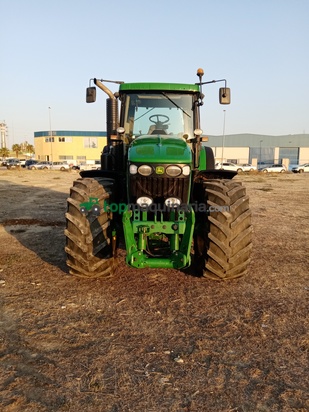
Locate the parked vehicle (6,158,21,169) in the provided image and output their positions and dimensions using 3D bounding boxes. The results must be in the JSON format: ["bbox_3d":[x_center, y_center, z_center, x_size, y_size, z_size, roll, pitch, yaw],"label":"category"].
[{"bbox_3d":[-21.900,-6.496,48.300,1.830,1.750,4.500,-3,9,-24],"label":"parked vehicle"}]

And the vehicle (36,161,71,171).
[{"bbox_3d":[-15.150,-6.086,47.000,4.200,1.470,1.760,1,8,0],"label":"vehicle"}]

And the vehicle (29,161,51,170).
[{"bbox_3d":[-17.900,-6.512,49.800,4.300,1.450,1.760,1,8,0],"label":"vehicle"}]

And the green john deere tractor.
[{"bbox_3d":[0.109,-0.771,6.052,2.600,3.350,5.100,1,8,1],"label":"green john deere tractor"}]

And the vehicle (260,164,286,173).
[{"bbox_3d":[17.950,-5.697,47.200,4.050,1.430,1.740,1,8,0],"label":"vehicle"}]

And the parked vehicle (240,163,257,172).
[{"bbox_3d":[14.250,-6.183,50.200,4.250,1.450,1.760,1,8,0],"label":"parked vehicle"}]

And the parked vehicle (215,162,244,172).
[{"bbox_3d":[11.500,-5.810,47.200,4.300,1.500,1.800,1,8,0],"label":"parked vehicle"}]

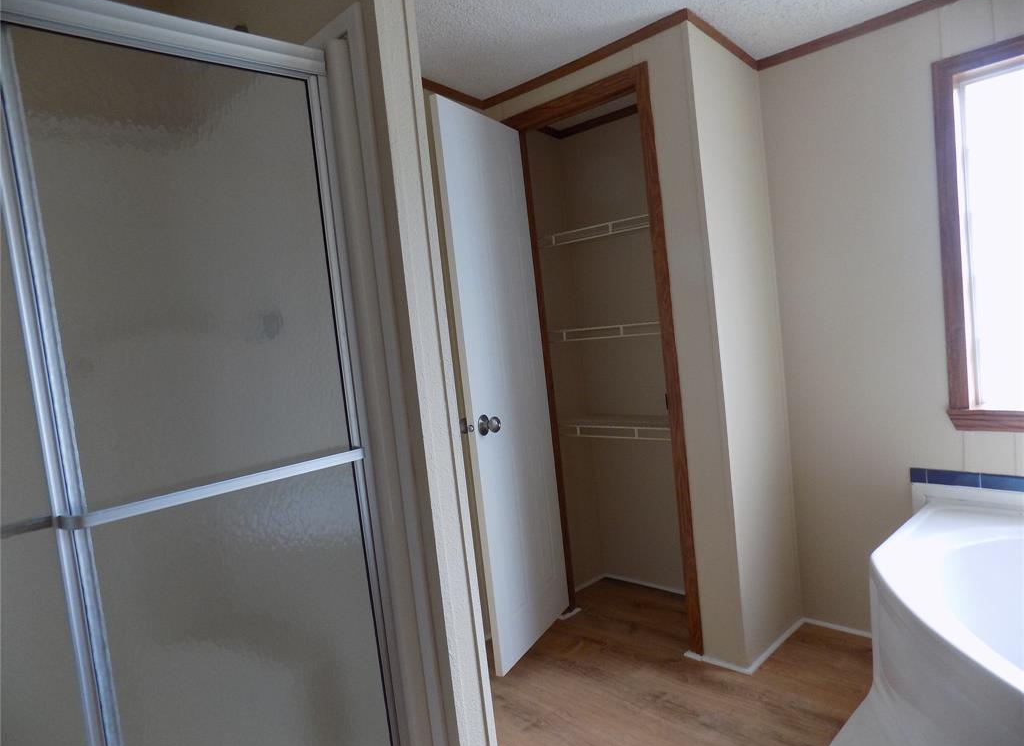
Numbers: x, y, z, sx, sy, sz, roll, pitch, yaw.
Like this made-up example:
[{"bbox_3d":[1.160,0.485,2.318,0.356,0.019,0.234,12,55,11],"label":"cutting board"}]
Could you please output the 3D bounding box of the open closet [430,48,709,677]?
[{"bbox_3d":[0.274,0.006,2.614,0.753,2.118,0.996,-3,5,45],"label":"open closet"}]

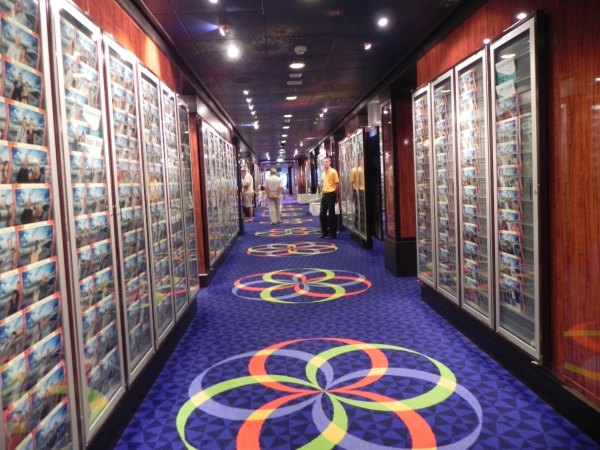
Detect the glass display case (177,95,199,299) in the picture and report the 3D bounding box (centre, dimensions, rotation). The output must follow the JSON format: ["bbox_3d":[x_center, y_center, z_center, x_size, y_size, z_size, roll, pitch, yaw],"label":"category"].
[{"bbox_3d":[-1.118,-0.238,4.369,0.110,1.860,0.570,-3,3,-3],"label":"glass display case"}]

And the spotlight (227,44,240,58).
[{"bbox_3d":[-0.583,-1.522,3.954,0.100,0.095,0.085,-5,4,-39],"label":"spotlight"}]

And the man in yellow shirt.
[{"bbox_3d":[0.606,-0.594,9.893,0.470,1.750,0.340,0,4,35],"label":"man in yellow shirt"}]

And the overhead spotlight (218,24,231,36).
[{"bbox_3d":[-0.571,-1.470,3.405,0.090,0.085,0.080,-4,4,-24],"label":"overhead spotlight"}]

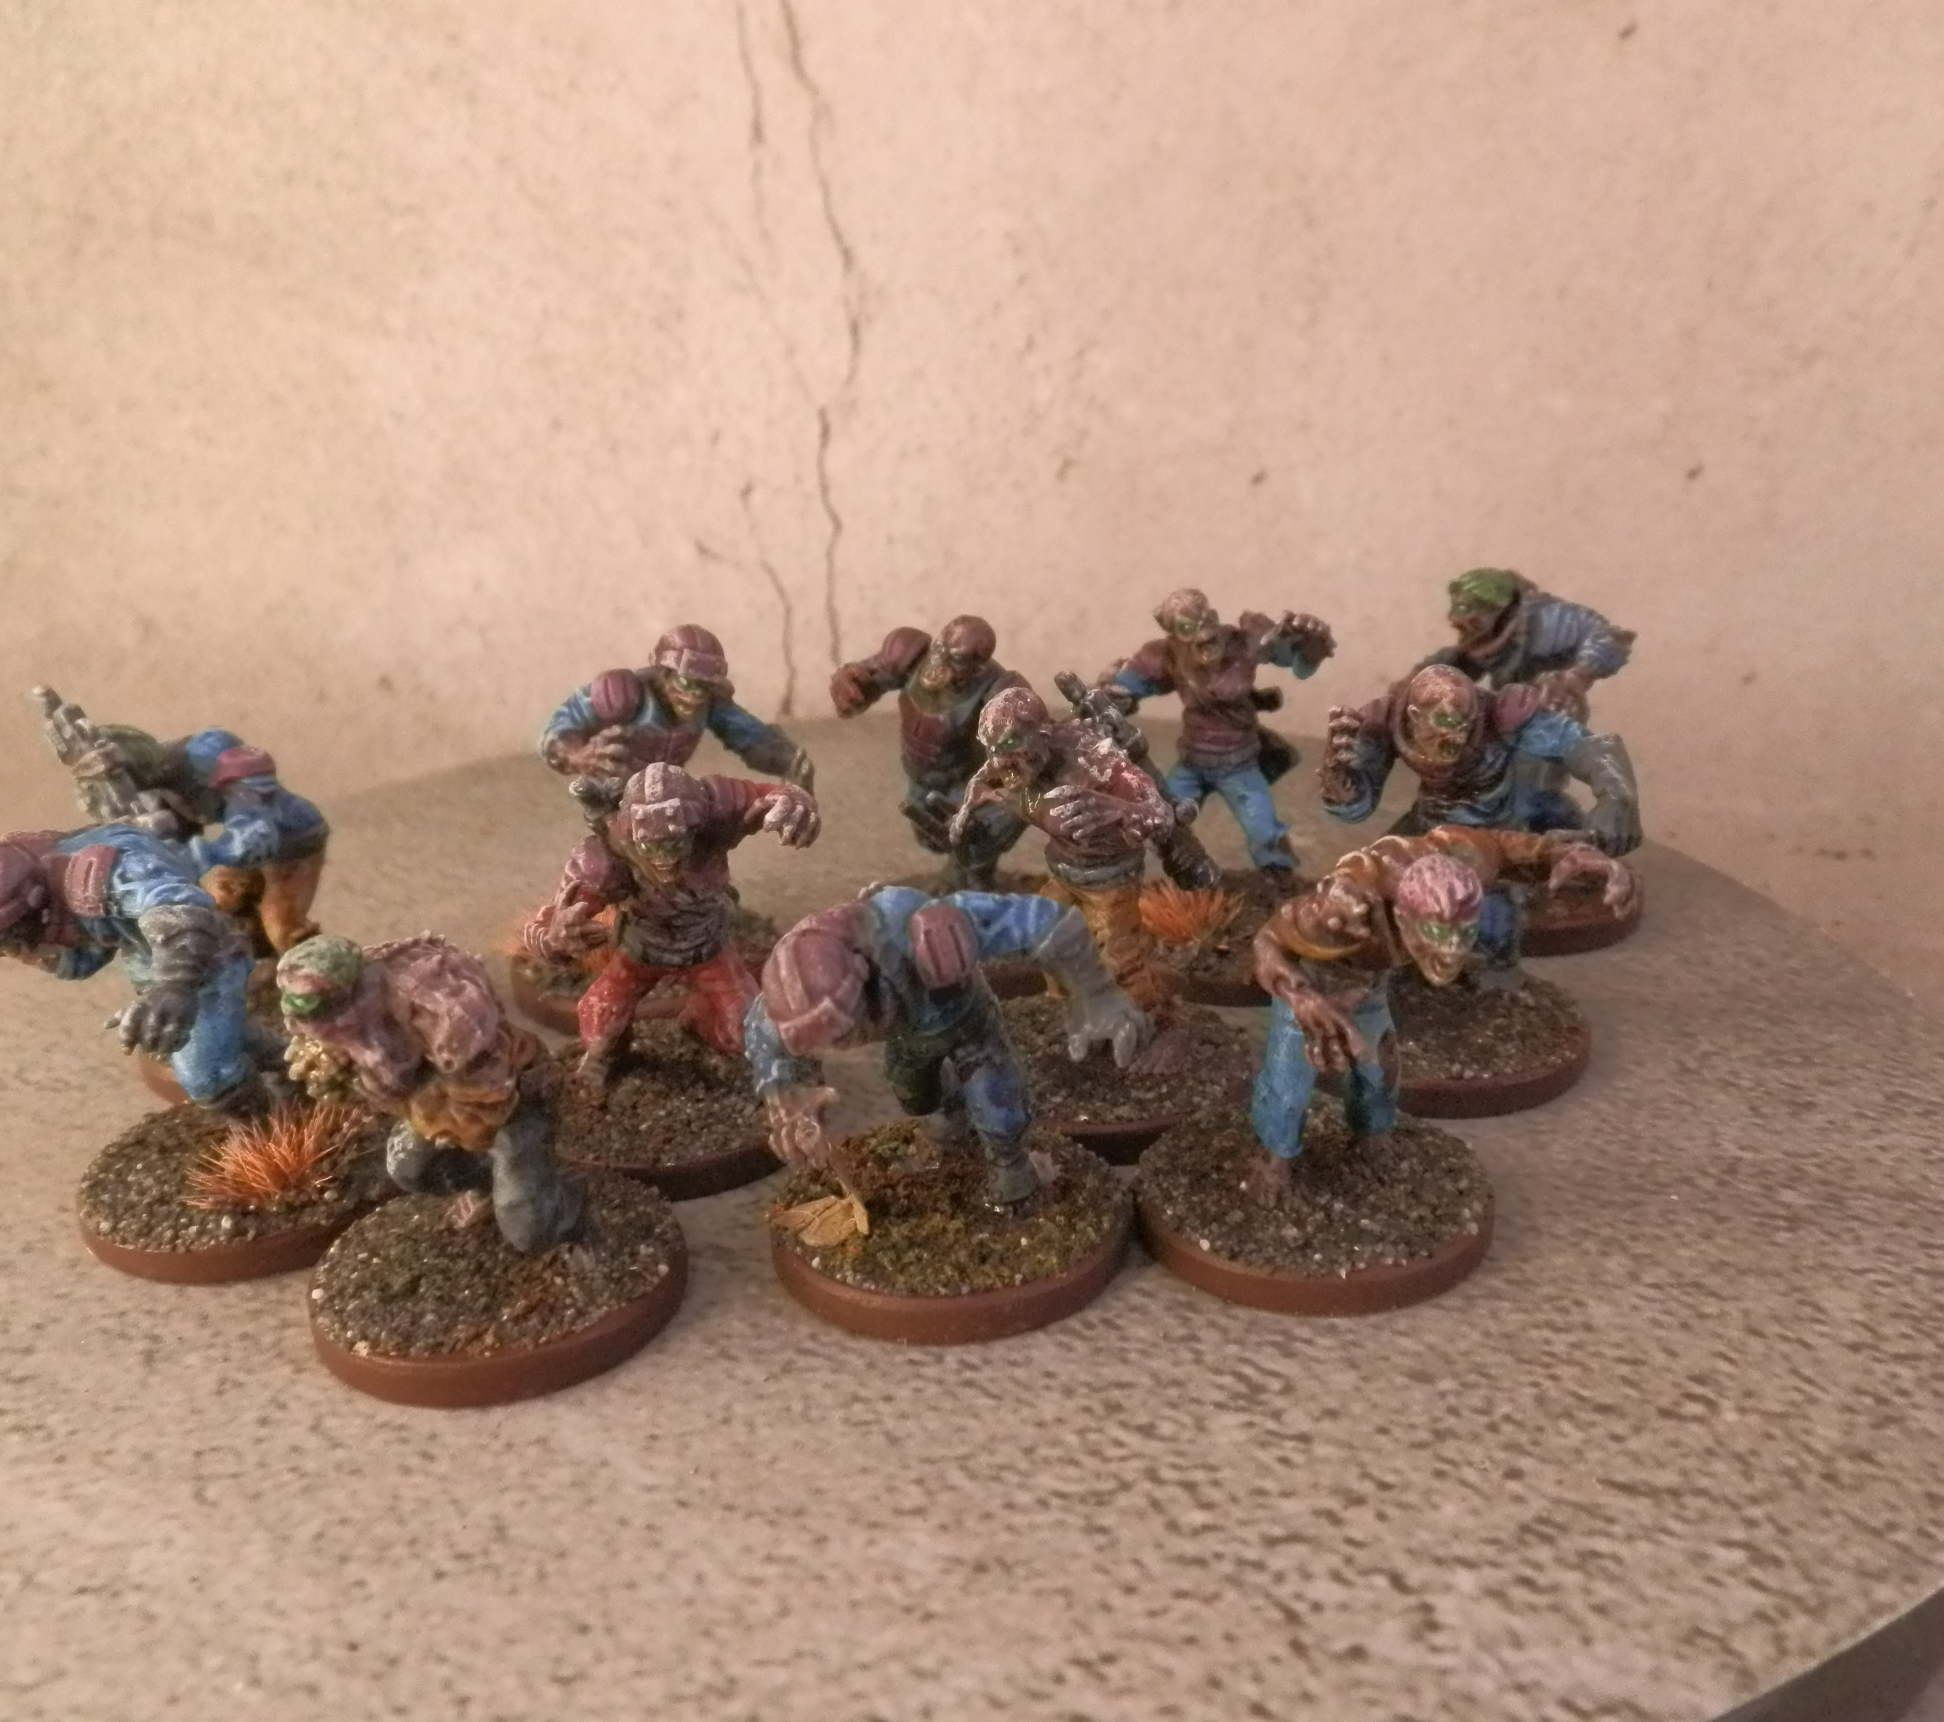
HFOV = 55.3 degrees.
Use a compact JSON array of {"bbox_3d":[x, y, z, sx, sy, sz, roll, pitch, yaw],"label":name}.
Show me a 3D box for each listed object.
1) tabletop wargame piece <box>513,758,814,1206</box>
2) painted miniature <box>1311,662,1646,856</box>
[{"bbox_3d":[-0.024,0.006,0.143,0.025,0.031,0.025,-5,21,-3],"label":"tabletop wargame piece"},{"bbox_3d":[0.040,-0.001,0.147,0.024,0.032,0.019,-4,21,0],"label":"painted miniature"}]

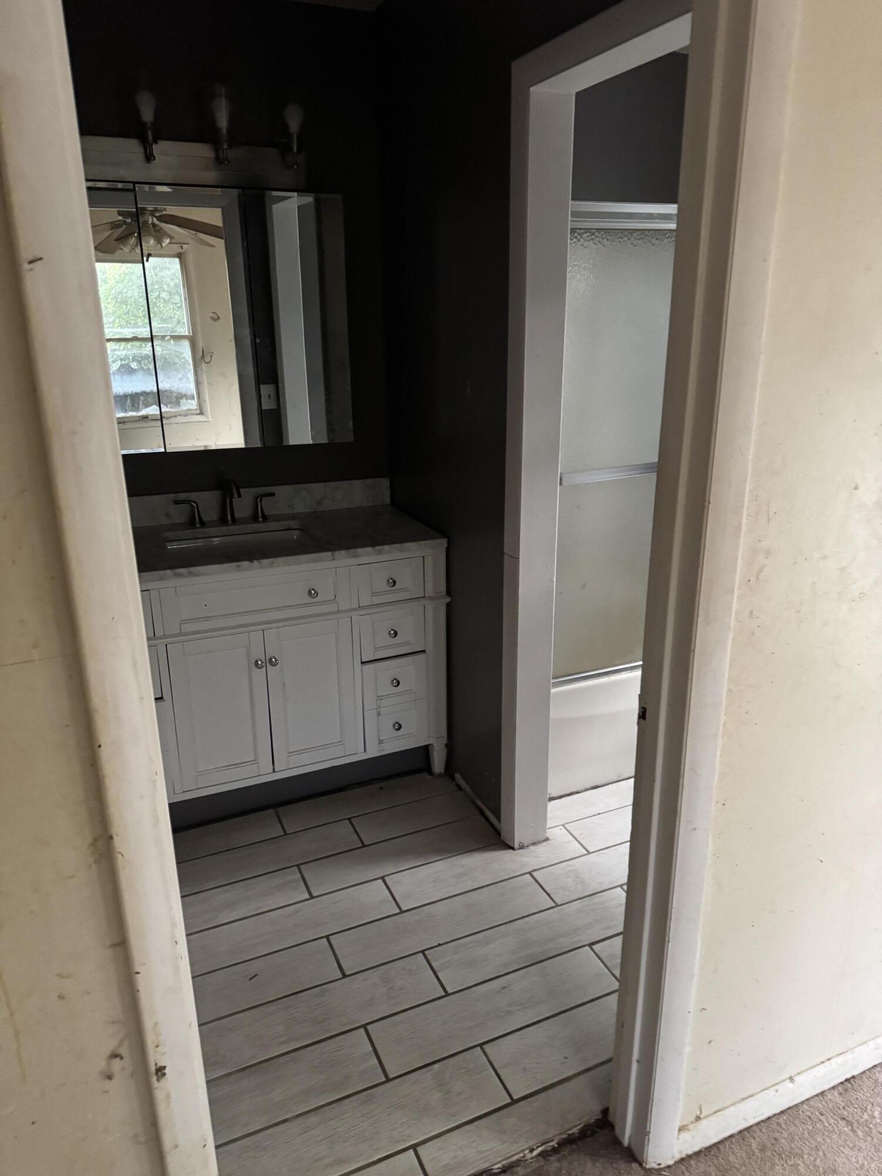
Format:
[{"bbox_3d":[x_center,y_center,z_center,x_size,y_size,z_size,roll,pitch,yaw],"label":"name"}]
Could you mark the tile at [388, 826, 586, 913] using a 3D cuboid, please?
[{"bbox_3d":[0.143,0.829,2.426,0.606,0.010,0.151,-9,20,-22],"label":"tile"}]

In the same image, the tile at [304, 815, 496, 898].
[{"bbox_3d":[-0.114,0.813,2.483,0.606,0.010,0.151,-9,20,-22],"label":"tile"}]

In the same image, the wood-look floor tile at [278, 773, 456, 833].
[{"bbox_3d":[-0.246,0.732,2.802,0.611,0.010,0.152,-9,22,-22],"label":"wood-look floor tile"}]

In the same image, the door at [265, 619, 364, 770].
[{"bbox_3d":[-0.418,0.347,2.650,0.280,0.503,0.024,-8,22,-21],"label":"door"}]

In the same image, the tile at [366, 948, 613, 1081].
[{"bbox_3d":[0.135,0.997,1.935,0.606,0.010,0.151,-9,20,-22],"label":"tile"}]

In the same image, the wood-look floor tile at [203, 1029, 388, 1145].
[{"bbox_3d":[-0.425,1.082,1.705,0.606,0.010,0.151,-9,20,-22],"label":"wood-look floor tile"}]

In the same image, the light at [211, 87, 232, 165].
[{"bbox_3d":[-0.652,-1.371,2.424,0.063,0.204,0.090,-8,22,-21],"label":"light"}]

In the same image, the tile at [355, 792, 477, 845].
[{"bbox_3d":[-0.086,0.766,2.707,0.400,0.010,0.152,-9,22,-22],"label":"tile"}]

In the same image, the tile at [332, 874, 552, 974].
[{"bbox_3d":[0.007,0.929,2.262,0.610,0.010,0.152,-9,22,-22],"label":"tile"}]

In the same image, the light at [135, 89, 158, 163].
[{"bbox_3d":[-0.858,-1.349,2.389,0.066,0.190,0.095,-9,20,-22],"label":"light"}]

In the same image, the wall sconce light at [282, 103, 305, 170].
[{"bbox_3d":[-0.462,-1.412,2.551,0.066,0.180,0.095,-9,20,-22],"label":"wall sconce light"}]

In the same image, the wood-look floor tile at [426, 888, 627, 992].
[{"bbox_3d":[0.267,0.949,2.209,0.610,0.010,0.152,-9,22,-22],"label":"wood-look floor tile"}]

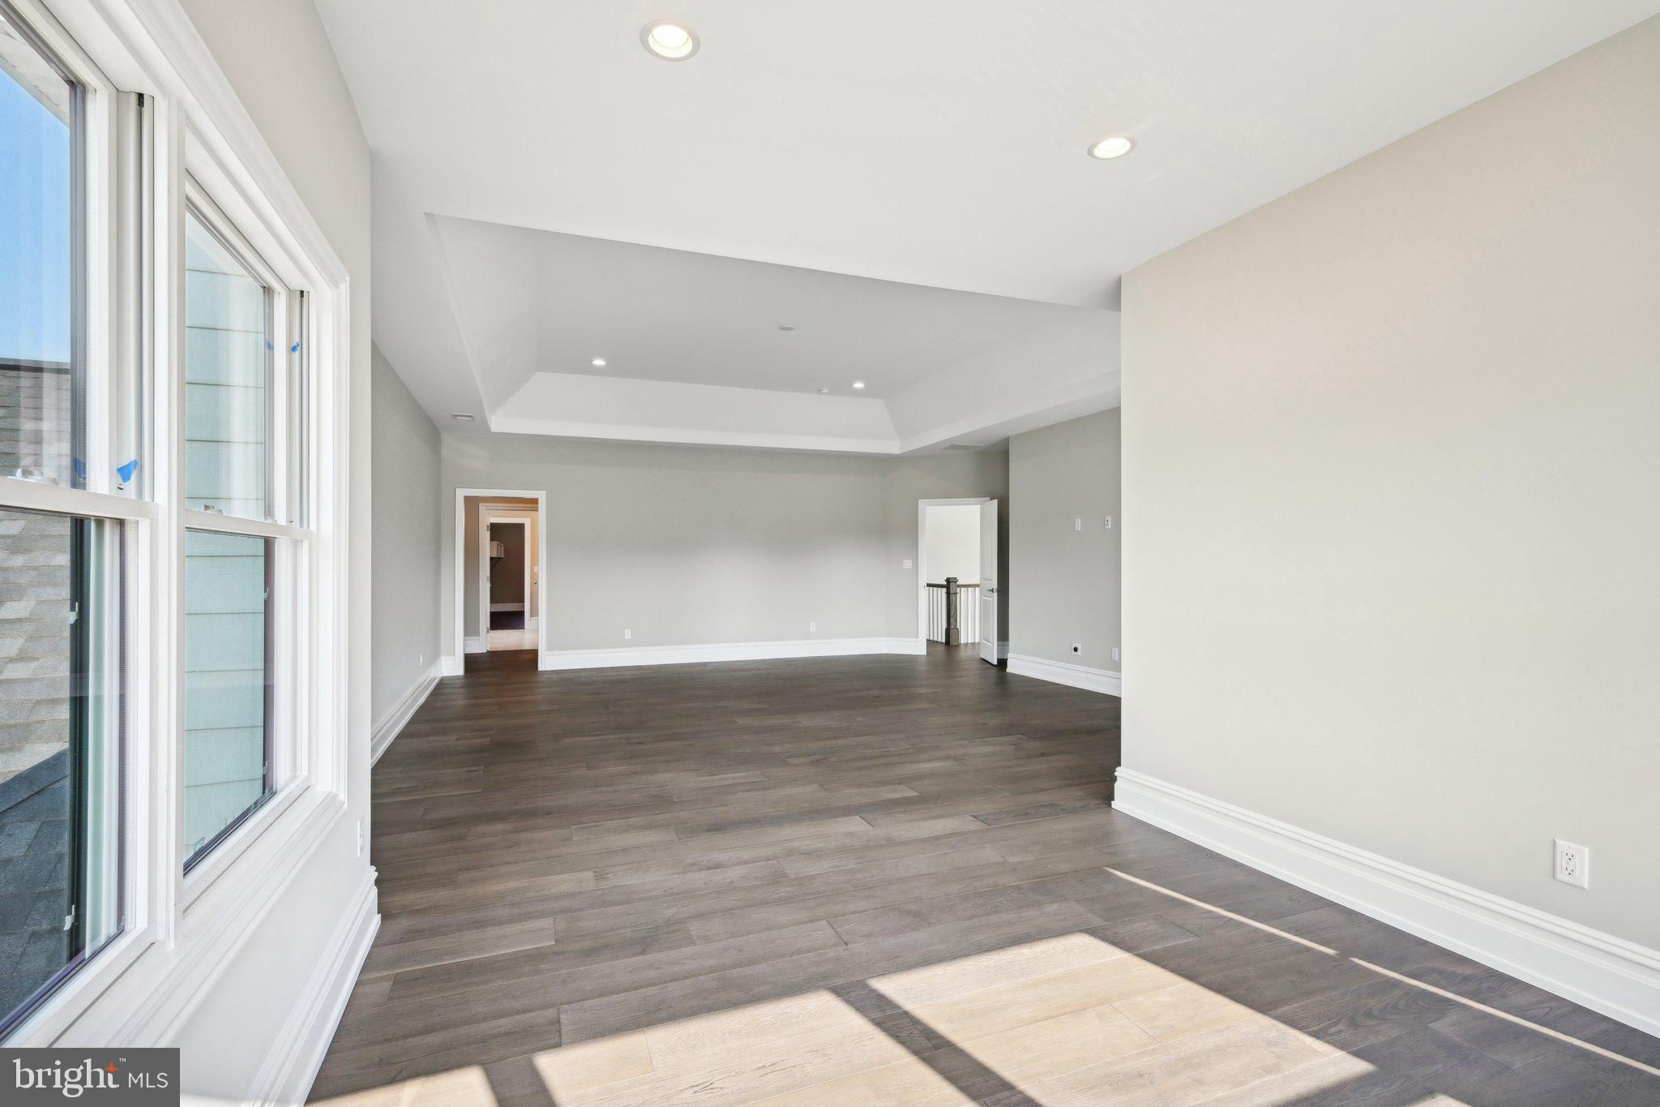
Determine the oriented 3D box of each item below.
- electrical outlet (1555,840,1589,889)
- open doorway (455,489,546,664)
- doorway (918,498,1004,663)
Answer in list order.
[{"bbox_3d":[2.144,0.899,2.135,0.010,0.117,0.073,0,-1,-22],"label":"electrical outlet"},{"bbox_3d":[-3.783,0.323,8.523,0.955,2.105,0.150,0,-1,-22],"label":"open doorway"},{"bbox_3d":[1.663,0.322,9.821,0.990,2.100,0.160,0,-1,21],"label":"doorway"}]

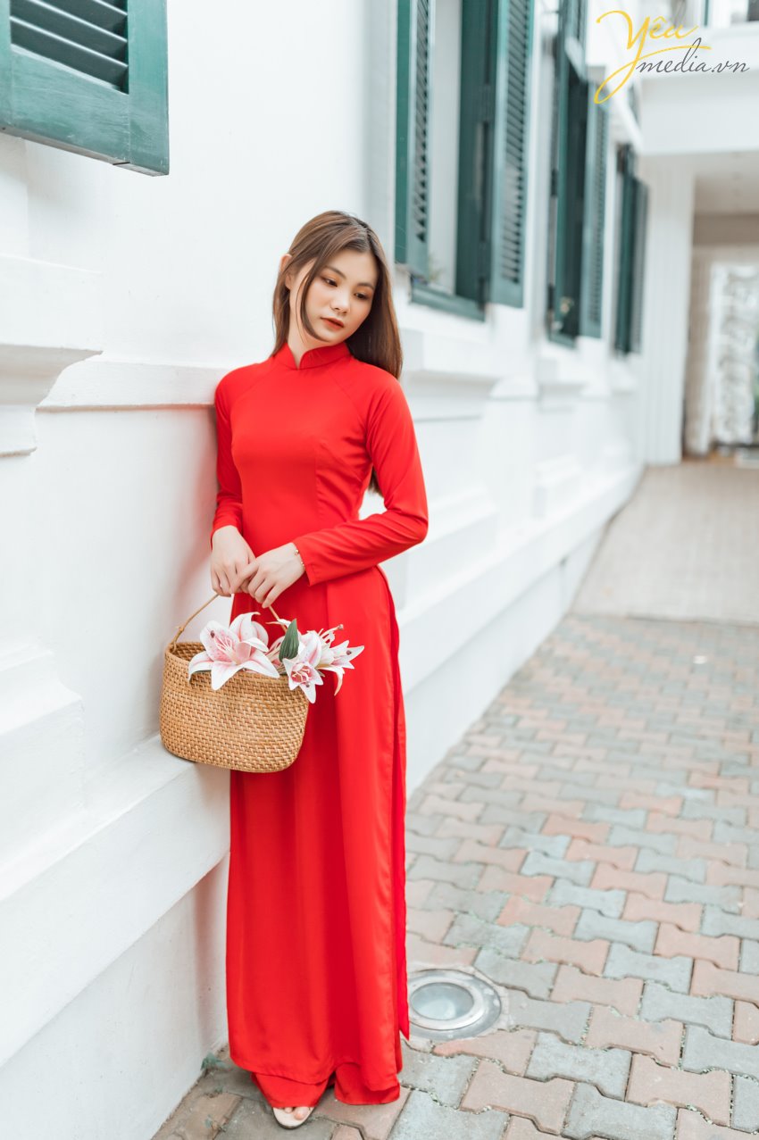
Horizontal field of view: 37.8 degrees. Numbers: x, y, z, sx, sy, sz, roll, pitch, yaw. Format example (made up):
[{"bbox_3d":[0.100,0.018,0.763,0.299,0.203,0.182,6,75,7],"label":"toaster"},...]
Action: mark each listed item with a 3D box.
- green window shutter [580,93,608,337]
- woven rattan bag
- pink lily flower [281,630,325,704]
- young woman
[{"bbox_3d":[1.310,-2.144,6.768,0.045,1.417,0.460,5,10,25],"label":"green window shutter"},{"bbox_3d":[-0.242,0.177,1.863,0.265,0.300,0.150,5,10,25],"label":"woven rattan bag"},{"bbox_3d":[-0.118,0.154,1.758,0.075,0.105,0.080,1,9,0],"label":"pink lily flower"},{"bbox_3d":[-0.114,0.205,2.029,0.410,1.665,0.340,5,10,25],"label":"young woman"}]

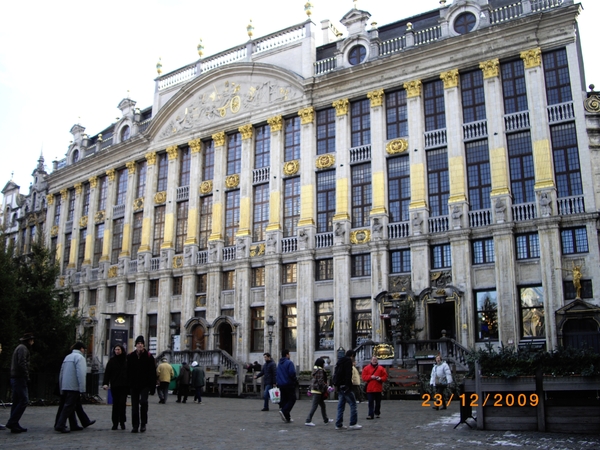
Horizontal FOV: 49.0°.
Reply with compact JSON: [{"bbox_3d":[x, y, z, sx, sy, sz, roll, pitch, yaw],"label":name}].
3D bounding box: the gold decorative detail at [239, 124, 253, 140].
[{"bbox_3d":[-3.700,-6.207,44.438,1.000,1.012,0.450,-9,-16,34],"label":"gold decorative detail"}]

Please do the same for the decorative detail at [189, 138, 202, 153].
[{"bbox_3d":[-7.535,-5.589,47.046,1.000,1.035,0.450,-9,-16,34],"label":"decorative detail"}]

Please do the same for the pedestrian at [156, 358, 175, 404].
[{"bbox_3d":[-5.166,5.973,25.300,0.600,1.740,0.420,2,-13,-9],"label":"pedestrian"}]

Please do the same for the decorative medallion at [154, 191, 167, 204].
[{"bbox_3d":[-10.341,-2.006,48.951,1.200,1.000,0.250,-9,-17,34],"label":"decorative medallion"}]

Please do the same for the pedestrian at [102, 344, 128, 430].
[{"bbox_3d":[-3.684,3.235,13.152,0.580,1.660,0.420,3,-14,-10],"label":"pedestrian"}]

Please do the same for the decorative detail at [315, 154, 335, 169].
[{"bbox_3d":[1.577,-3.873,40.332,1.383,0.932,0.250,-9,-16,34],"label":"decorative detail"}]

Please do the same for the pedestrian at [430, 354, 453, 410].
[{"bbox_3d":[4.446,4.947,20.725,0.600,1.680,0.400,-1,-13,6],"label":"pedestrian"}]

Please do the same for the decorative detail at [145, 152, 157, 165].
[{"bbox_3d":[-11.858,-5.167,52.567,1.180,1.020,0.450,-11,-18,36],"label":"decorative detail"}]

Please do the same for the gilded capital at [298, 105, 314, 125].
[{"bbox_3d":[0.426,-7.113,43.100,0.960,0.980,0.420,-9,-16,34],"label":"gilded capital"}]

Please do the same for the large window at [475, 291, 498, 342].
[{"bbox_3d":[9.506,4.616,33.553,1.223,2.700,0.200,-9,-17,33],"label":"large window"}]

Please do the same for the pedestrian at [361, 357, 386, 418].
[{"bbox_3d":[2.062,4.471,18.159,0.700,1.700,0.450,0,-14,0],"label":"pedestrian"}]

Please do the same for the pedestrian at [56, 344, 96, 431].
[{"bbox_3d":[-4.400,3.171,12.909,0.720,1.700,0.550,6,-15,-24],"label":"pedestrian"}]

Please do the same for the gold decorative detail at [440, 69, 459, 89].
[{"bbox_3d":[9.074,-8.836,40.050,1.030,1.095,0.450,-8,-16,31],"label":"gold decorative detail"}]

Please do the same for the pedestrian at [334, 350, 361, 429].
[{"bbox_3d":[1.057,3.650,14.653,0.620,1.720,0.520,7,-16,-23],"label":"pedestrian"}]

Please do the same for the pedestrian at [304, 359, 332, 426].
[{"bbox_3d":[0.444,4.006,15.800,0.620,1.620,0.460,5,-14,-19],"label":"pedestrian"}]

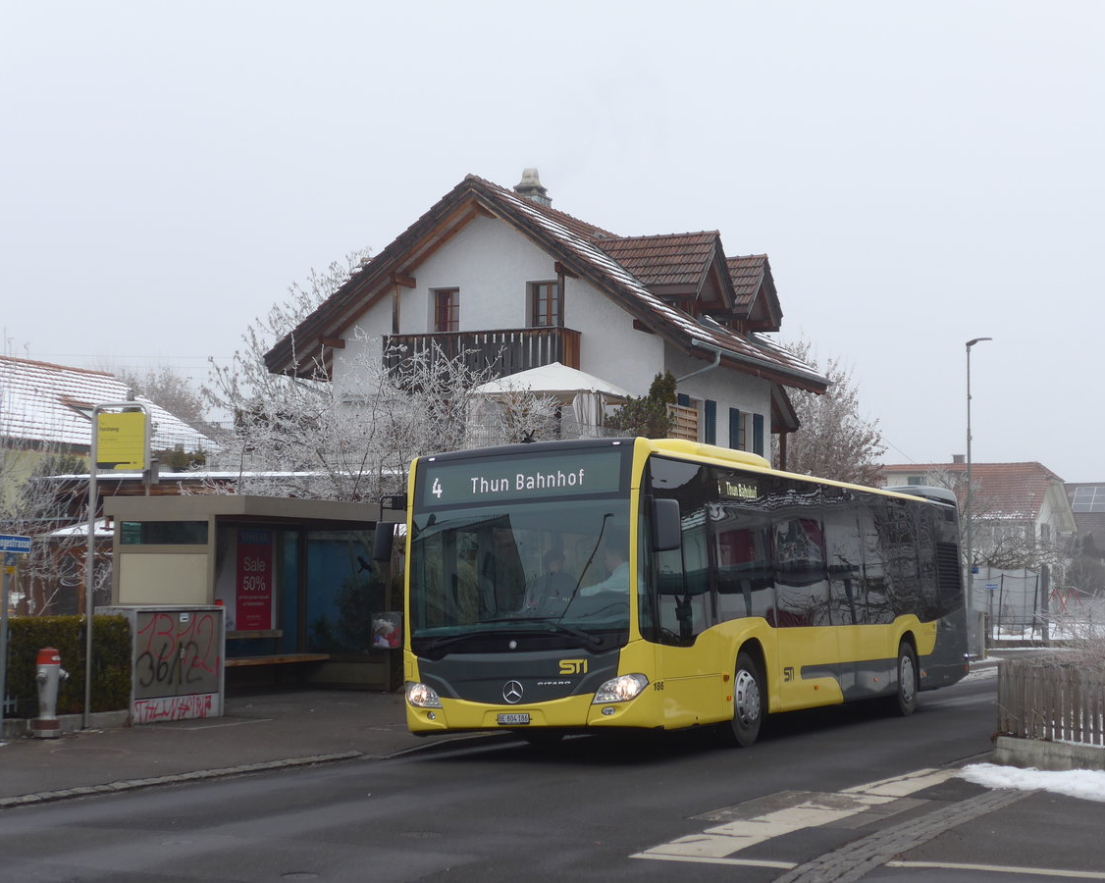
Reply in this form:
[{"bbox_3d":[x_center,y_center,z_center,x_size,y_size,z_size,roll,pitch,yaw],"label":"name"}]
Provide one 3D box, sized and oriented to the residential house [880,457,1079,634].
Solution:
[{"bbox_3d":[18.714,4.575,87.898,7.800,7.600,8.300,-1,-4,23],"label":"residential house"}]

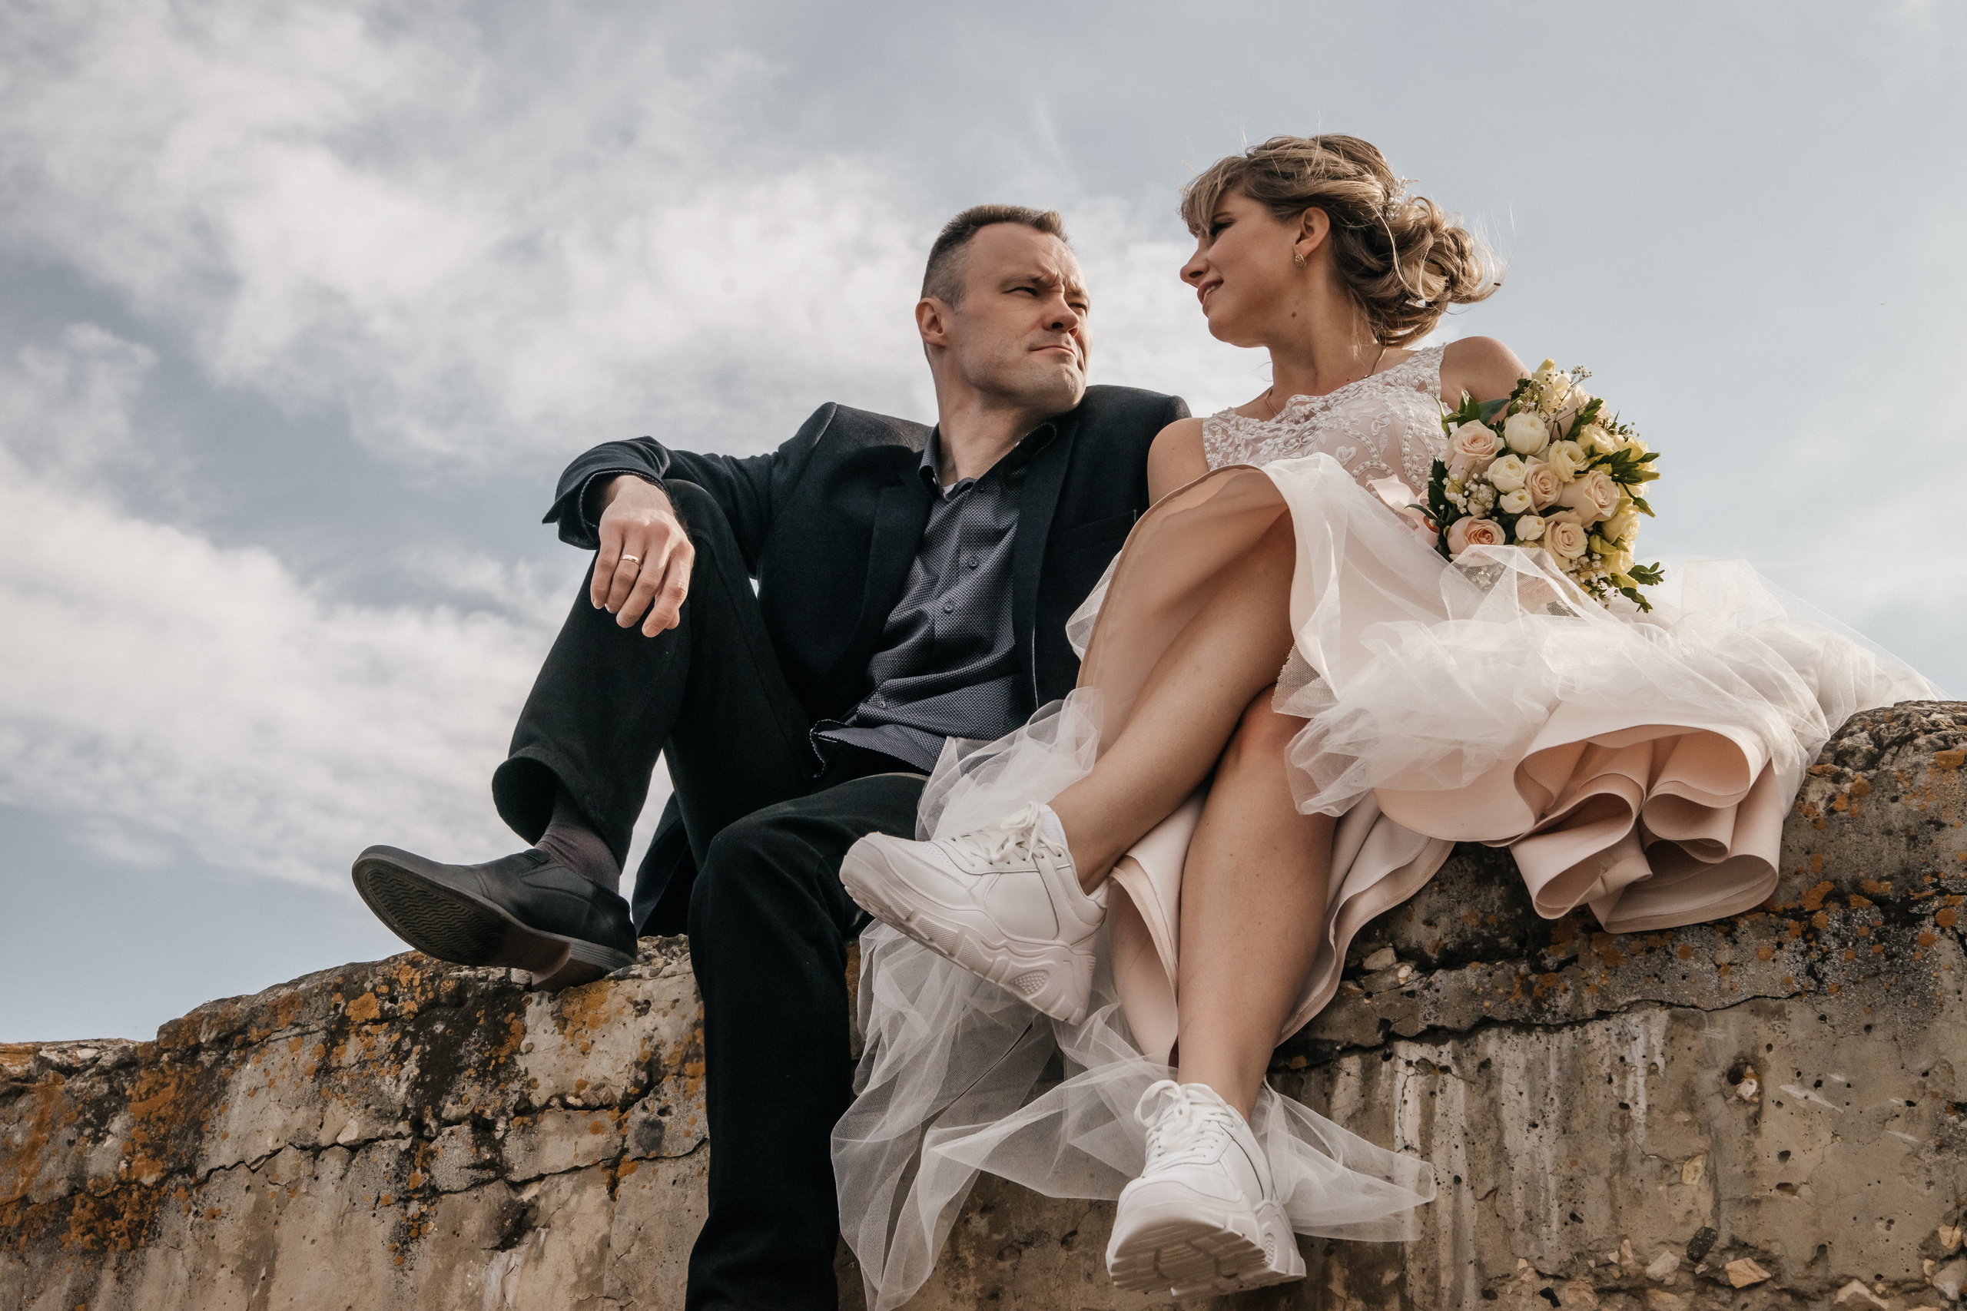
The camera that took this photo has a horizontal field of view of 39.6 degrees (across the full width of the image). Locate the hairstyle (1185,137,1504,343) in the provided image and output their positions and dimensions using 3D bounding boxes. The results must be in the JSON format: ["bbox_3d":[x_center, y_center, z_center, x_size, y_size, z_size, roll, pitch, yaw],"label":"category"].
[{"bbox_3d":[0.375,-0.438,2.880,0.320,0.205,0.195,-6,-21,6],"label":"hairstyle"}]

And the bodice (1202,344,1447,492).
[{"bbox_3d":[0.382,-0.178,2.820,0.310,0.320,0.220,-18,-24,16],"label":"bodice"}]

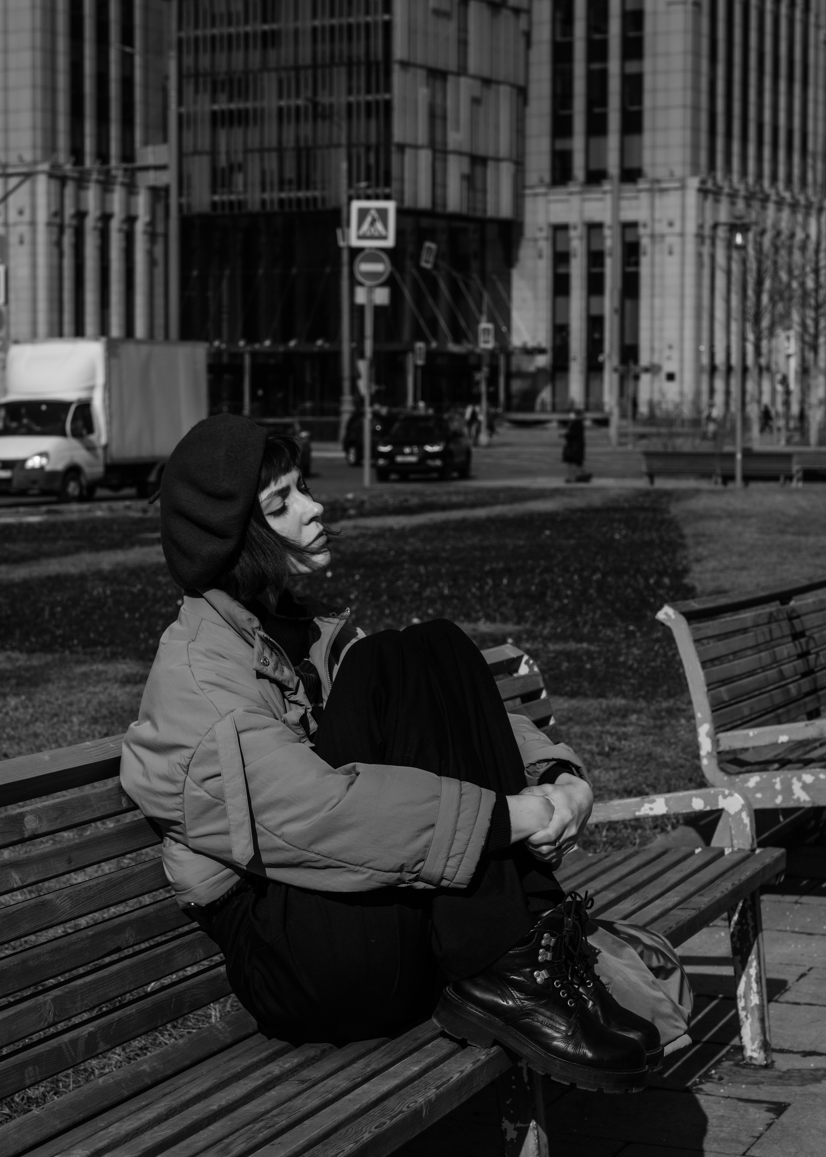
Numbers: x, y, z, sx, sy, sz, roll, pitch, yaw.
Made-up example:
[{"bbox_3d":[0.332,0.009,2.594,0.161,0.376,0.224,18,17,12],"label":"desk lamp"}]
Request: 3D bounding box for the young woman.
[{"bbox_3d":[-0.036,0.222,3.520,0.770,0.880,0.520,1,3,18],"label":"young woman"}]

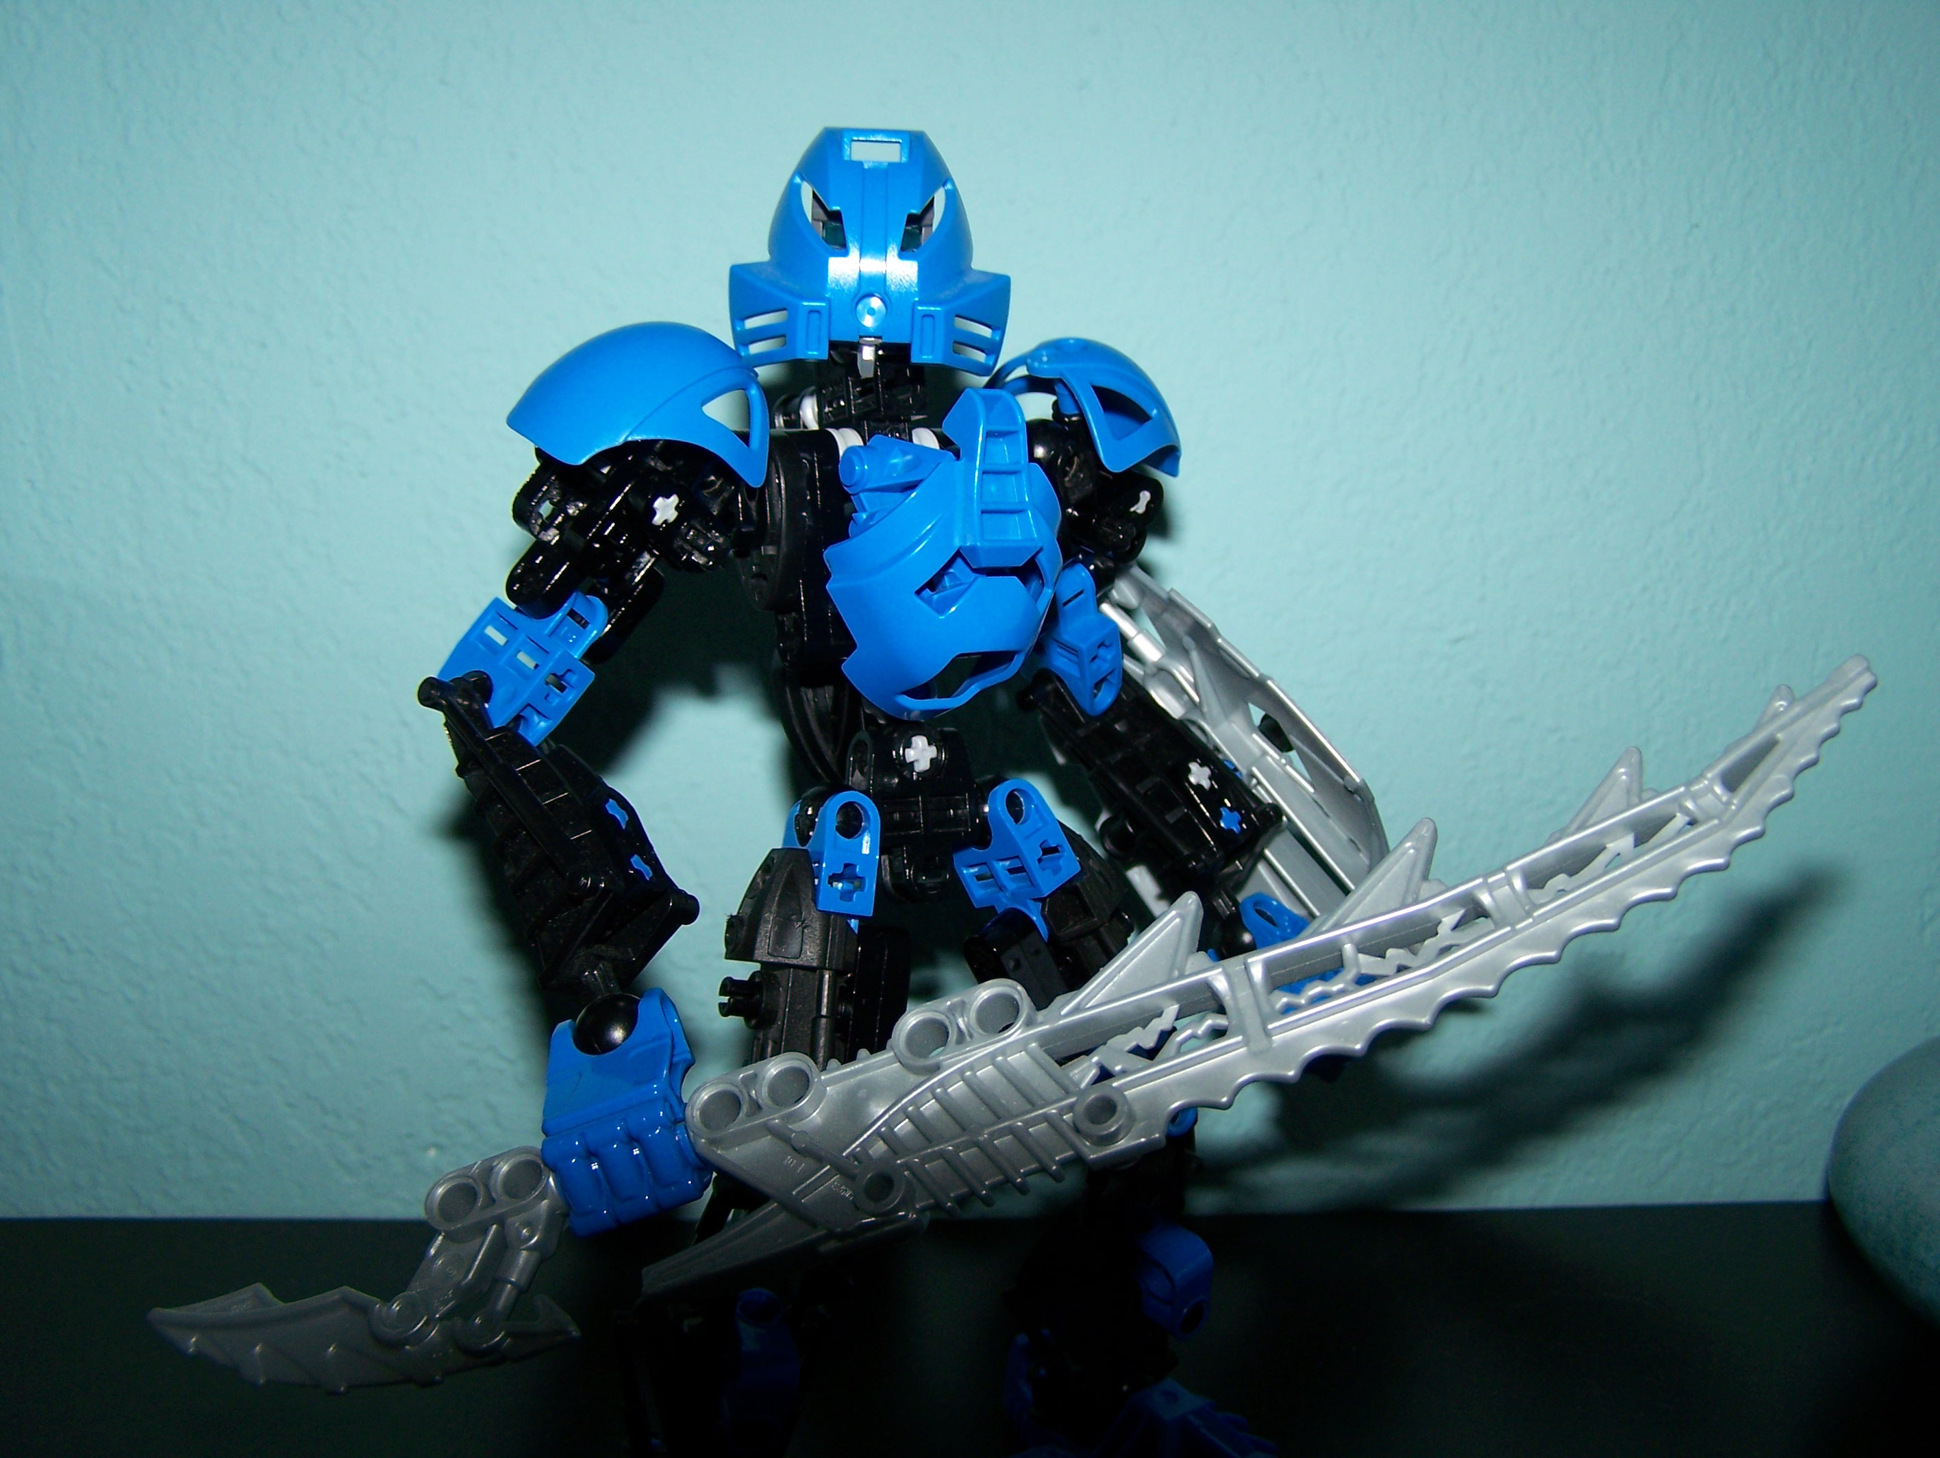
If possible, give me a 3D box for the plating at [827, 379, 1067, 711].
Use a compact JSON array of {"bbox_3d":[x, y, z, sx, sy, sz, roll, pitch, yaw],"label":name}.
[{"bbox_3d":[-0.003,-0.021,0.256,0.029,0.037,0.022,0,13,-29],"label":"plating"}]

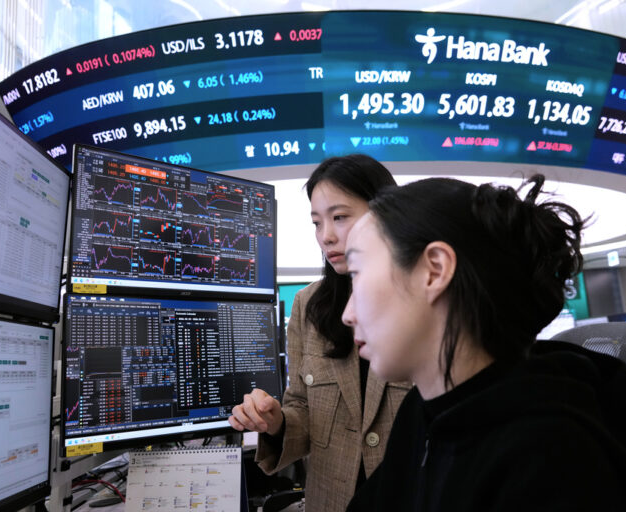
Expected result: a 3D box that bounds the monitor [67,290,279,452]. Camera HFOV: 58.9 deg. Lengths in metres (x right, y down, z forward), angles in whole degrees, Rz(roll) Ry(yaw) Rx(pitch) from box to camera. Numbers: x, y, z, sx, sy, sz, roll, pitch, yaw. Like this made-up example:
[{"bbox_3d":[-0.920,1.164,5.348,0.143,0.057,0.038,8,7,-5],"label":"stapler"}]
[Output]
[{"bbox_3d":[-0.313,0.266,1.323,0.553,0.331,0.049,7,-16,-41],"label":"monitor"}]

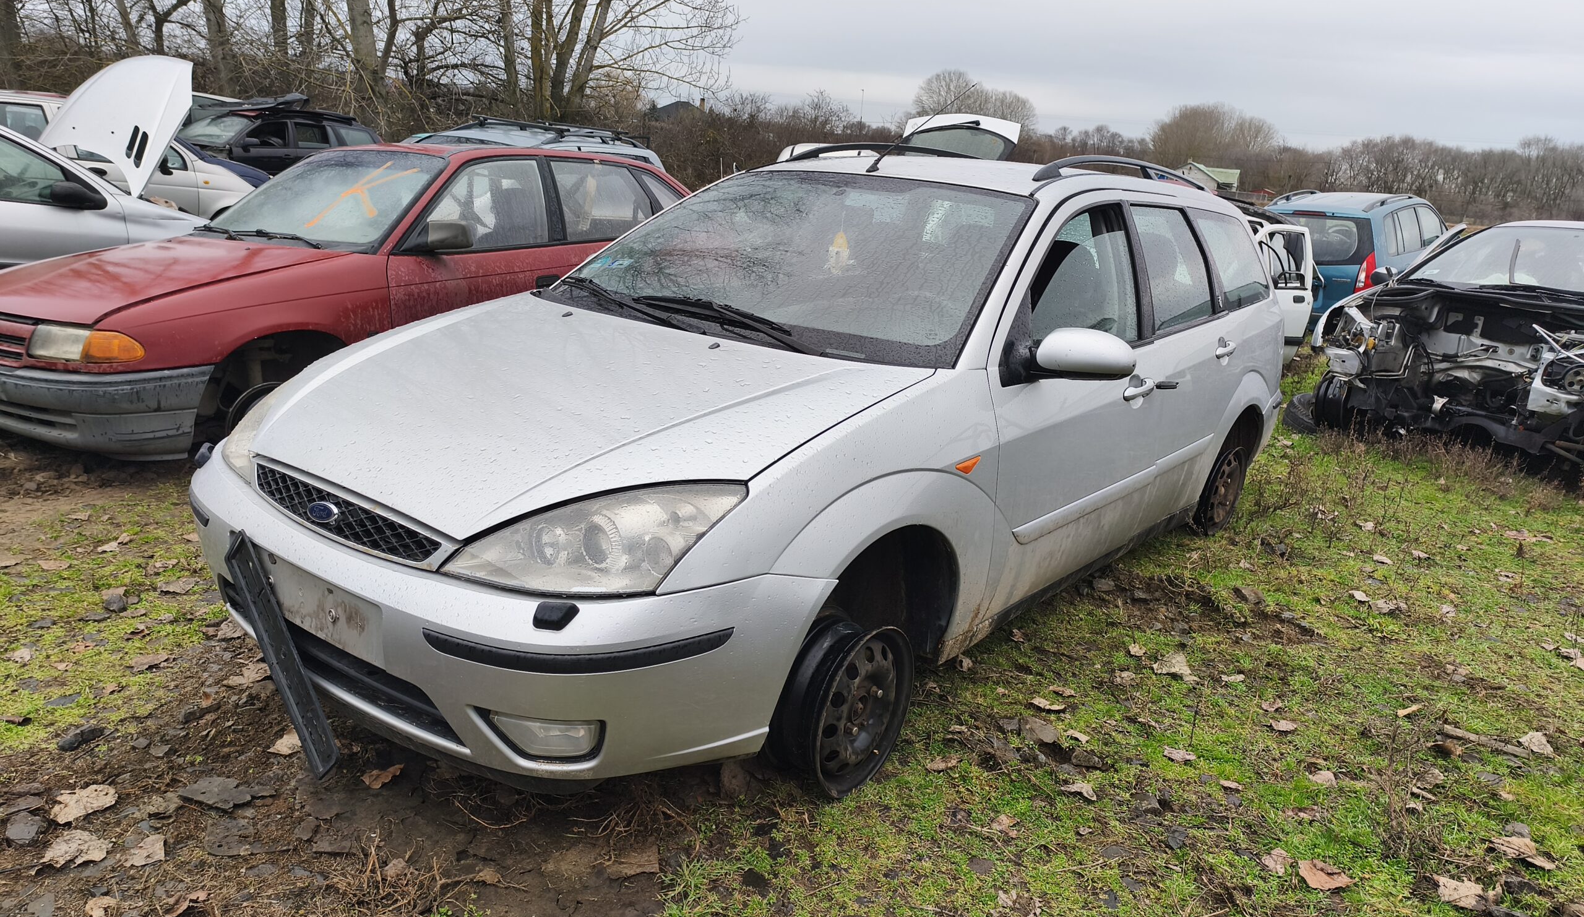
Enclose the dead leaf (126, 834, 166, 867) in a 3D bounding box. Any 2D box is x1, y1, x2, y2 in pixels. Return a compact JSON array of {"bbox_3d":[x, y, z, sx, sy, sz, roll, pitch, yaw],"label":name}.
[{"bbox_3d":[-1.188,0.722,1.936,0.062,0.020,0.090,-5,17,-29],"label":"dead leaf"}]

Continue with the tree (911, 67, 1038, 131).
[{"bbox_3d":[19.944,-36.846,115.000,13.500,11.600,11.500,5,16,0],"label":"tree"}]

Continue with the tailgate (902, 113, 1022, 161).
[{"bbox_3d":[1.665,-3.070,10.300,1.170,0.300,0.920,10,51,17],"label":"tailgate"}]

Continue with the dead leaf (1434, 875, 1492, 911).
[{"bbox_3d":[1.390,0.900,2.182,0.104,0.022,0.109,9,16,14],"label":"dead leaf"}]

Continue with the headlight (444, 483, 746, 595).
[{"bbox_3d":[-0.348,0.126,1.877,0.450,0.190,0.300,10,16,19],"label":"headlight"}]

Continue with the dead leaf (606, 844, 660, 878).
[{"bbox_3d":[-0.315,0.807,2.098,0.113,0.012,0.089,0,16,-15],"label":"dead leaf"}]

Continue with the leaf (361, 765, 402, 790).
[{"bbox_3d":[-0.882,0.683,2.263,0.084,0.025,0.081,-1,16,-19],"label":"leaf"}]

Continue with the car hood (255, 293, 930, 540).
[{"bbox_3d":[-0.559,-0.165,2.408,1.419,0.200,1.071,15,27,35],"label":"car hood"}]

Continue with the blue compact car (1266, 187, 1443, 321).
[{"bbox_3d":[6.636,-2.288,12.409,1.700,1.540,4.300,17,20,42],"label":"blue compact car"}]

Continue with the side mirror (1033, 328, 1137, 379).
[{"bbox_3d":[0.745,-0.266,2.683,0.245,0.130,0.135,16,18,35],"label":"side mirror"}]

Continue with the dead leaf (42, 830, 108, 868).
[{"bbox_3d":[-1.302,0.717,1.928,0.102,0.025,0.126,1,15,-11],"label":"dead leaf"}]

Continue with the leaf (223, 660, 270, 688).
[{"bbox_3d":[-1.395,0.557,2.712,0.078,0.020,0.136,5,15,3],"label":"leaf"}]

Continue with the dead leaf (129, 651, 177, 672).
[{"bbox_3d":[-1.613,0.509,2.636,0.072,0.020,0.099,11,16,25],"label":"dead leaf"}]

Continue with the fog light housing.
[{"bbox_3d":[-0.427,0.486,1.873,0.225,0.090,0.090,10,16,20],"label":"fog light housing"}]

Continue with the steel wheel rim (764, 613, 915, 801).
[{"bbox_3d":[0.113,0.556,2.425,0.152,0.396,0.396,16,19,34],"label":"steel wheel rim"}]

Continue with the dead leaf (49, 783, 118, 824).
[{"bbox_3d":[-1.450,0.708,2.155,0.109,0.020,0.135,-3,17,-24],"label":"dead leaf"}]

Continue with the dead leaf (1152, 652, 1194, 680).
[{"bbox_3d":[1.130,0.615,3.127,0.120,0.035,0.140,10,16,19],"label":"dead leaf"}]

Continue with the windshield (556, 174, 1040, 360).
[{"bbox_3d":[-0.015,-0.630,3.099,1.470,0.130,0.910,15,48,36],"label":"windshield"}]

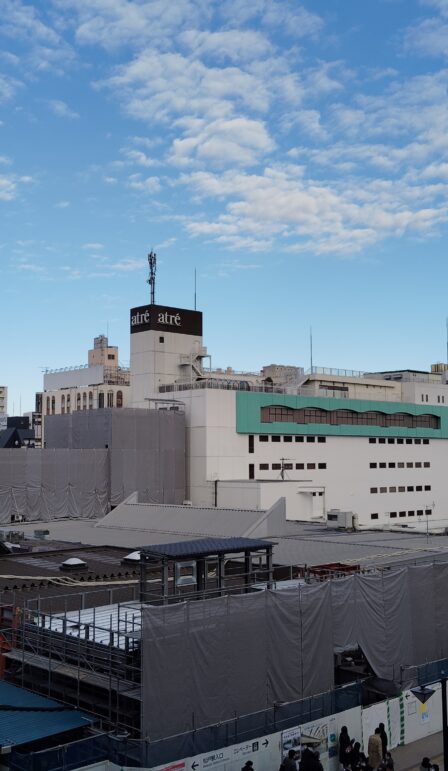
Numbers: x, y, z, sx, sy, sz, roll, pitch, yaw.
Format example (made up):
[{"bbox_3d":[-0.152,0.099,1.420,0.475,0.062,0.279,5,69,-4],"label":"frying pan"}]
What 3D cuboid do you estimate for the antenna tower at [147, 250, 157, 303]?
[{"bbox_3d":[-12.079,-18.091,139.165,1.500,9.288,1.500,-5,-7,42],"label":"antenna tower"}]

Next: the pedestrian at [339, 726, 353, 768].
[{"bbox_3d":[4.440,13.311,30.333,0.500,1.630,0.360,-3,-6,23],"label":"pedestrian"}]

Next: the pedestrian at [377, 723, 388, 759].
[{"bbox_3d":[5.862,13.330,30.681,0.480,1.640,0.340,-3,-6,23],"label":"pedestrian"}]

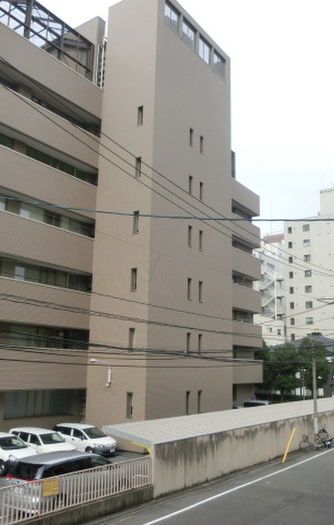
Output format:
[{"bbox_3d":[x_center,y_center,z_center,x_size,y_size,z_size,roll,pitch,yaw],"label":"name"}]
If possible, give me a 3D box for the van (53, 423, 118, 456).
[{"bbox_3d":[-4.476,9.816,26.815,4.395,1.500,1.695,-9,-16,38],"label":"van"}]

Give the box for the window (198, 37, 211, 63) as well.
[{"bbox_3d":[2.908,-16.871,38.613,0.200,1.856,2.025,-8,-15,34],"label":"window"}]

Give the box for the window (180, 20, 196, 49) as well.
[{"bbox_3d":[1.642,-17.612,37.453,0.200,1.800,1.900,-7,-15,36],"label":"window"}]

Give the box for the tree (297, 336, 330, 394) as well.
[{"bbox_3d":[19.637,14.743,65.798,4.600,9.000,4.600,-7,-15,36],"label":"tree"}]

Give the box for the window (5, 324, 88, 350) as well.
[{"bbox_3d":[-7.186,4.652,29.529,0.200,1.101,6.427,-8,-15,34],"label":"window"}]

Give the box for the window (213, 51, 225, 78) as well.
[{"bbox_3d":[4.342,-16.547,40.620,0.200,1.931,1.931,-8,-15,34],"label":"window"}]

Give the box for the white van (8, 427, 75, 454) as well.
[{"bbox_3d":[-6.257,9.243,24.333,4.200,1.510,1.690,-9,-16,38],"label":"white van"}]

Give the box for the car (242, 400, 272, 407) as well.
[{"bbox_3d":[9.926,15.102,49.877,4.300,1.550,1.700,-7,-15,36],"label":"car"}]

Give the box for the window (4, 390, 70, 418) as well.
[{"bbox_3d":[-7.711,8.499,29.286,0.200,1.550,4.850,-7,-15,36],"label":"window"}]

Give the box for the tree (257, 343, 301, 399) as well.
[{"bbox_3d":[16.079,15.591,68.277,5.800,8.400,6.000,-7,-15,36],"label":"tree"}]

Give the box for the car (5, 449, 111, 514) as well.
[{"bbox_3d":[-3.531,7.864,17.927,1.730,1.570,4.650,-8,-15,34],"label":"car"}]

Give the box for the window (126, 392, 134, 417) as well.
[{"bbox_3d":[-2.207,8.642,29.378,0.480,1.530,0.150,-7,-15,36],"label":"window"}]

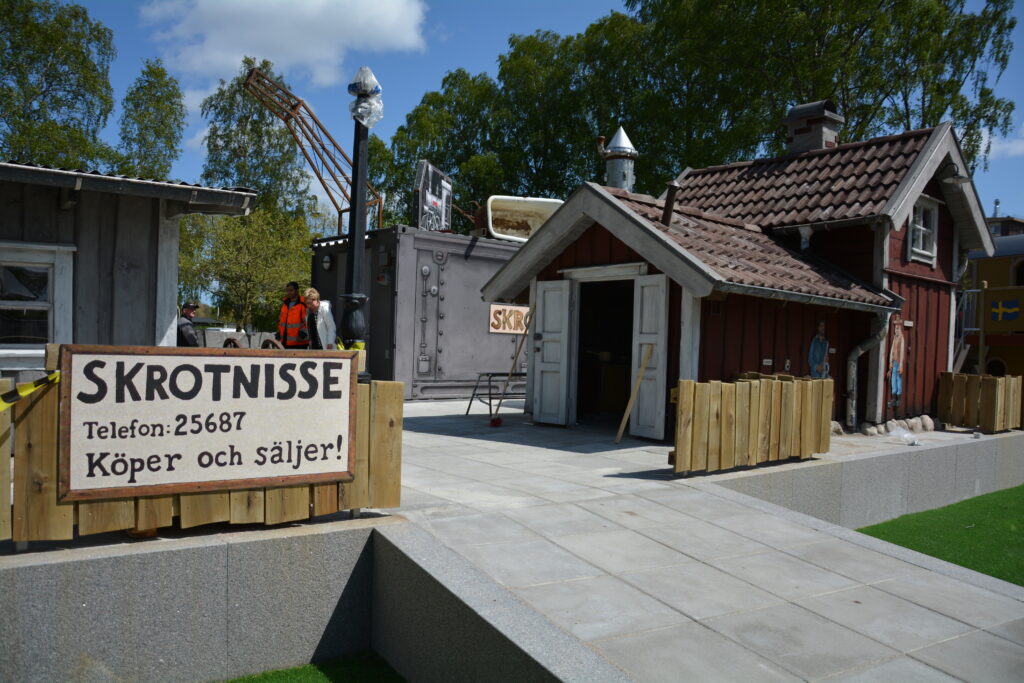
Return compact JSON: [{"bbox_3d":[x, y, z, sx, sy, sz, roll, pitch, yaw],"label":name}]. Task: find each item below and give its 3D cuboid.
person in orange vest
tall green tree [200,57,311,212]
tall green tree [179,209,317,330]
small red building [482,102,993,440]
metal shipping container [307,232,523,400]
[{"bbox_3d":[-3.467,-0.058,12.100,0.540,1.776,0.360,2,0,9],"label":"person in orange vest"},{"bbox_3d":[-13.101,-7.159,39.997,6.000,15.360,6.000,2,0,0],"label":"tall green tree"},{"bbox_3d":[-8.904,-1.922,25.999,4.800,5.159,4.800,2,0,0],"label":"tall green tree"},{"bbox_3d":[3.327,-1.384,11.255,7.411,4.840,4.480,2,0,-40],"label":"small red building"},{"bbox_3d":[-0.294,-0.370,14.217,6.060,2.590,2.440,2,0,-43],"label":"metal shipping container"}]

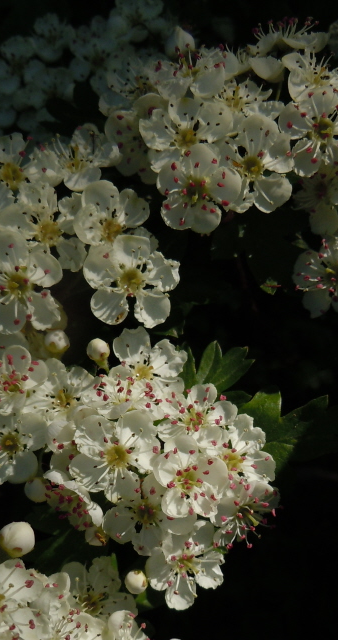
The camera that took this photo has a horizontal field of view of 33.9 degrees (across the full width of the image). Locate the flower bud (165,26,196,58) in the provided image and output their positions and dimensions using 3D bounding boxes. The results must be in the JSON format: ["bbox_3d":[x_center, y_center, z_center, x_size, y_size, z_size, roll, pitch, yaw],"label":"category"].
[{"bbox_3d":[0.003,-0.067,0.134,0.007,0.008,0.007,0,18,0],"label":"flower bud"}]

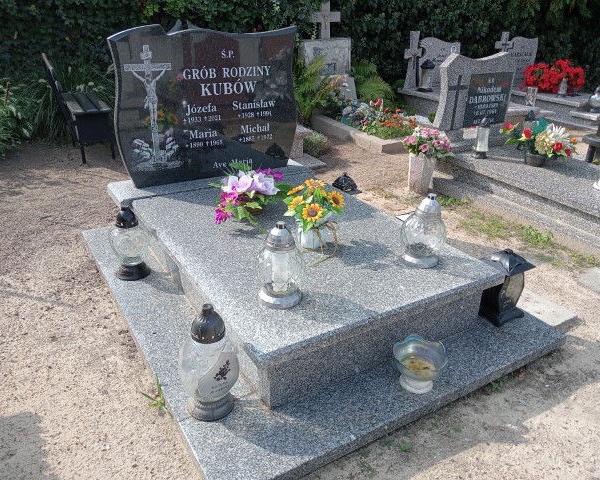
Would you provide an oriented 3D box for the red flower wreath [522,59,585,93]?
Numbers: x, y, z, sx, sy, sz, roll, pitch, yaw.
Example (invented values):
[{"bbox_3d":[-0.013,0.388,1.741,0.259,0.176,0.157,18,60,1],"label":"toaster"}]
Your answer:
[{"bbox_3d":[3.334,-2.147,6.789,0.707,0.365,0.388,-13,28,-28],"label":"red flower wreath"}]

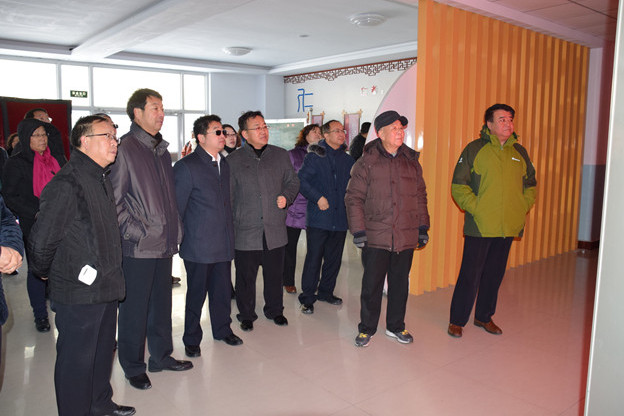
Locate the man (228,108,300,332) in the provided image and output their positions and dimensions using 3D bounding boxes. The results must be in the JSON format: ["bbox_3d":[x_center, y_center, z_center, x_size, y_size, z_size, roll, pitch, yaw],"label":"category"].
[{"bbox_3d":[-0.379,0.103,4.373,0.540,1.751,0.360,-3,8,-24],"label":"man"}]

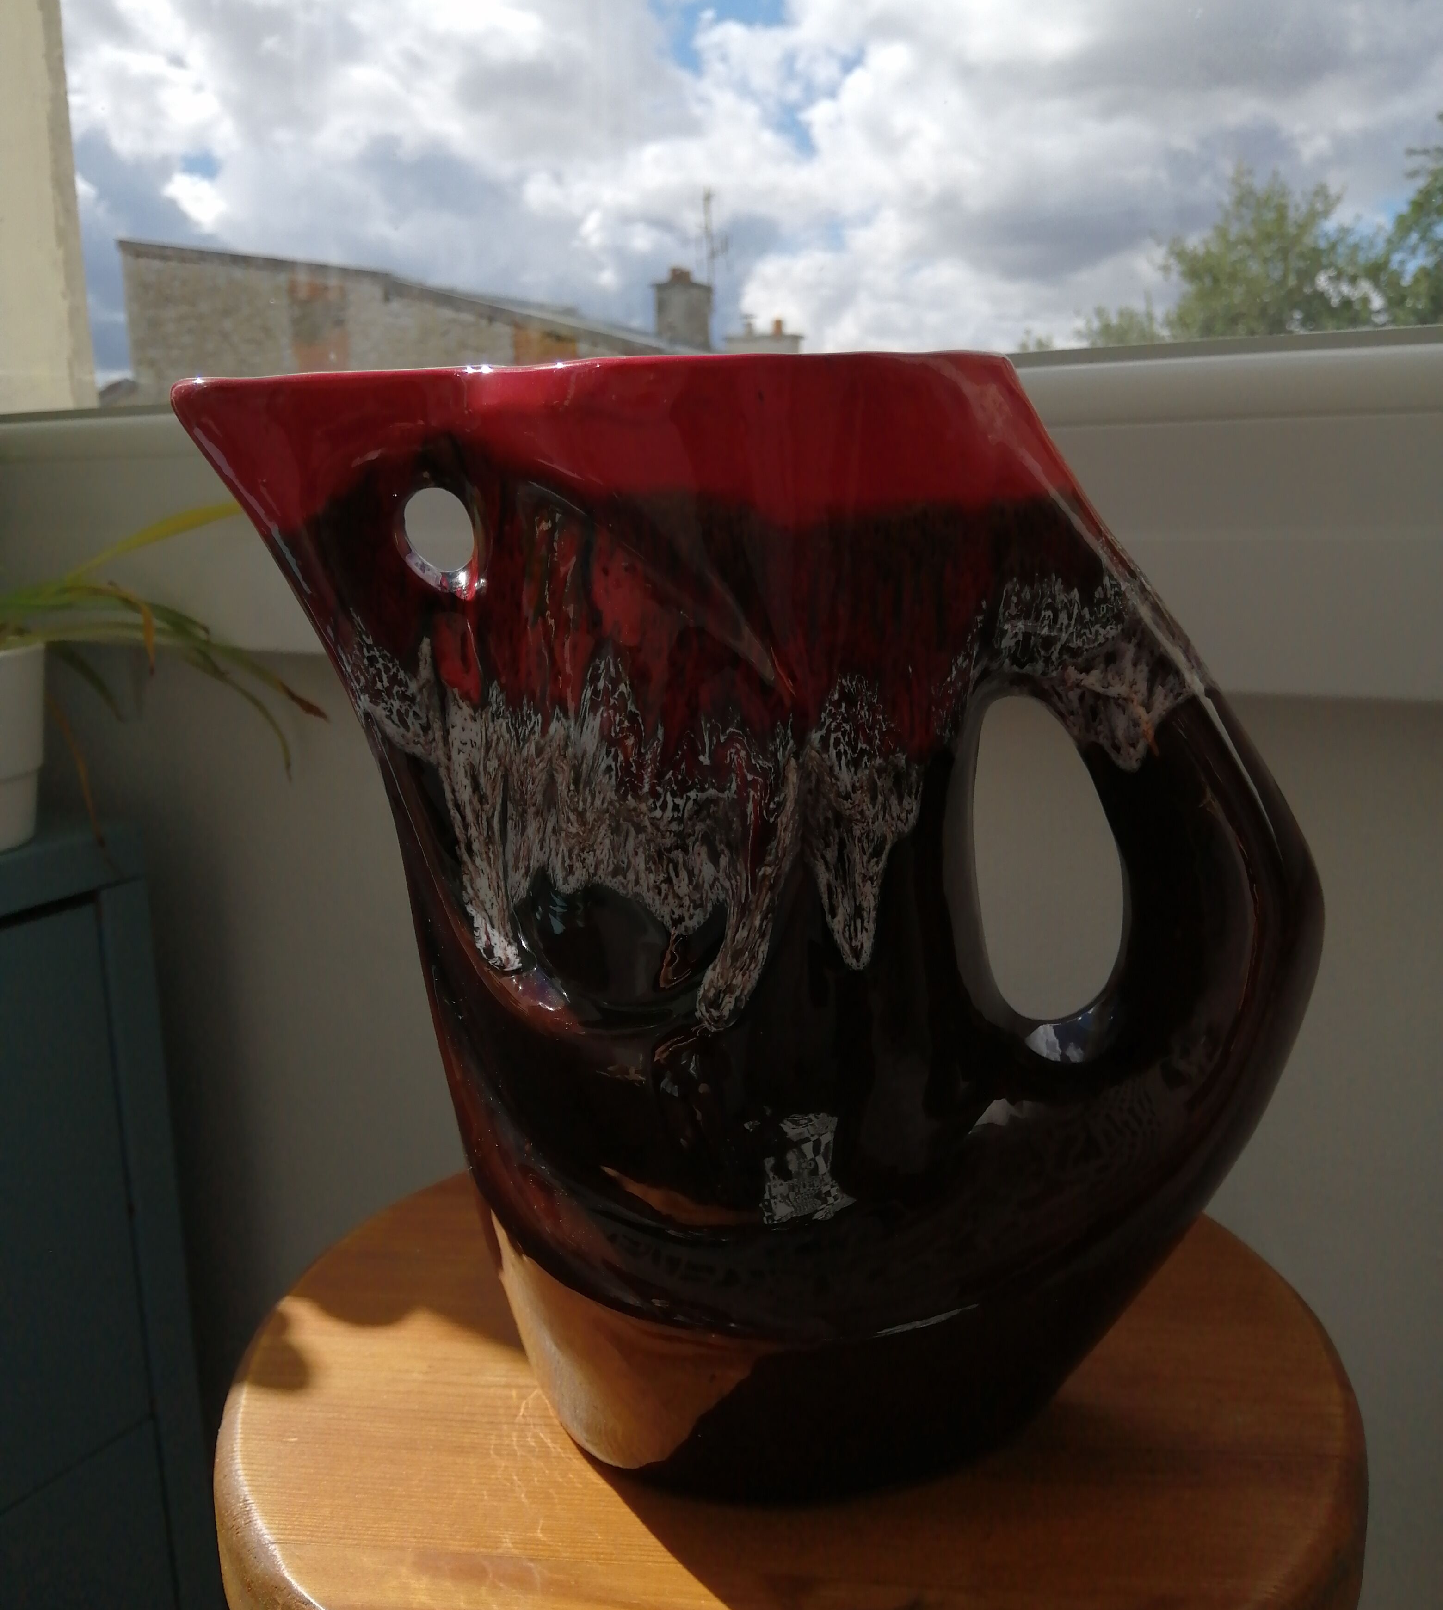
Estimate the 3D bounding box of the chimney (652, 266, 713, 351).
[{"bbox_3d":[-0.716,-9.050,26.487,0.750,1.750,0.900,-11,15,-41],"label":"chimney"}]

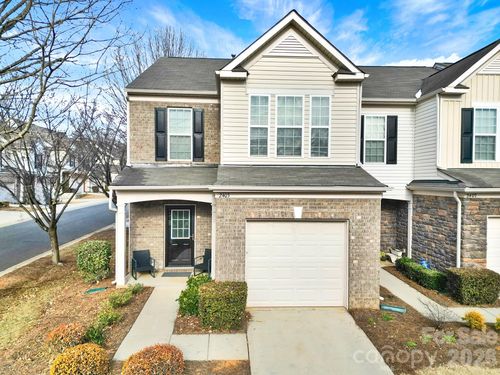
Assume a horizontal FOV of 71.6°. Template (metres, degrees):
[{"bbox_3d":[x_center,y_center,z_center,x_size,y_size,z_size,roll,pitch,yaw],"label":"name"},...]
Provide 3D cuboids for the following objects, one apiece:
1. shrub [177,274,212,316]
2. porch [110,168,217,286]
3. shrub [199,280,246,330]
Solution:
[{"bbox_3d":[-1.361,2.589,8.399,0.720,0.650,1.000,1,0,-3],"label":"shrub"},{"bbox_3d":[-2.381,1.039,10.274,2.740,3.410,2.120,1,0,-3],"label":"porch"},{"bbox_3d":[-0.602,2.603,7.753,1.020,0.820,0.680,1,0,-3],"label":"shrub"}]

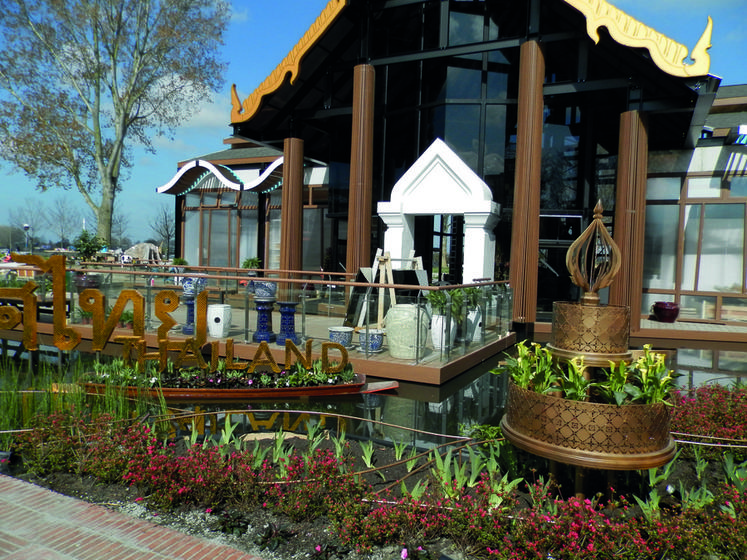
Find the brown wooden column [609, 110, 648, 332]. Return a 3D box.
[{"bbox_3d":[4.641,-1.054,9.771,0.550,3.975,0.550,3,3,27],"label":"brown wooden column"}]

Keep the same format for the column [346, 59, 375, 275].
[{"bbox_3d":[-0.289,-2.093,12.292,0.550,5.520,0.550,2,2,0],"label":"column"}]

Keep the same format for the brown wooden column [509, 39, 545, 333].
[{"bbox_3d":[3.029,-1.914,10.582,0.550,5.520,0.550,3,3,27],"label":"brown wooden column"}]

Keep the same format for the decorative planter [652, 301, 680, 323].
[{"bbox_3d":[7.436,0.826,13.643,0.550,0.460,0.550,3,3,27],"label":"decorative planter"}]

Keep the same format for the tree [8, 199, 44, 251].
[{"bbox_3d":[-57.731,-8.927,90.000,6.000,9.400,6.000,3,3,27],"label":"tree"}]

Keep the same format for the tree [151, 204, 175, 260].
[{"bbox_3d":[-23.678,-5.460,62.000,4.200,7.000,4.200,3,3,27],"label":"tree"}]

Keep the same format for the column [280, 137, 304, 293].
[{"bbox_3d":[-1.971,-1.411,13.177,0.550,3.975,0.550,2,2,0],"label":"column"}]

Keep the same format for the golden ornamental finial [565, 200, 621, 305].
[{"bbox_3d":[1.439,-0.175,3.500,0.335,0.690,0.335,3,3,27],"label":"golden ornamental finial"}]

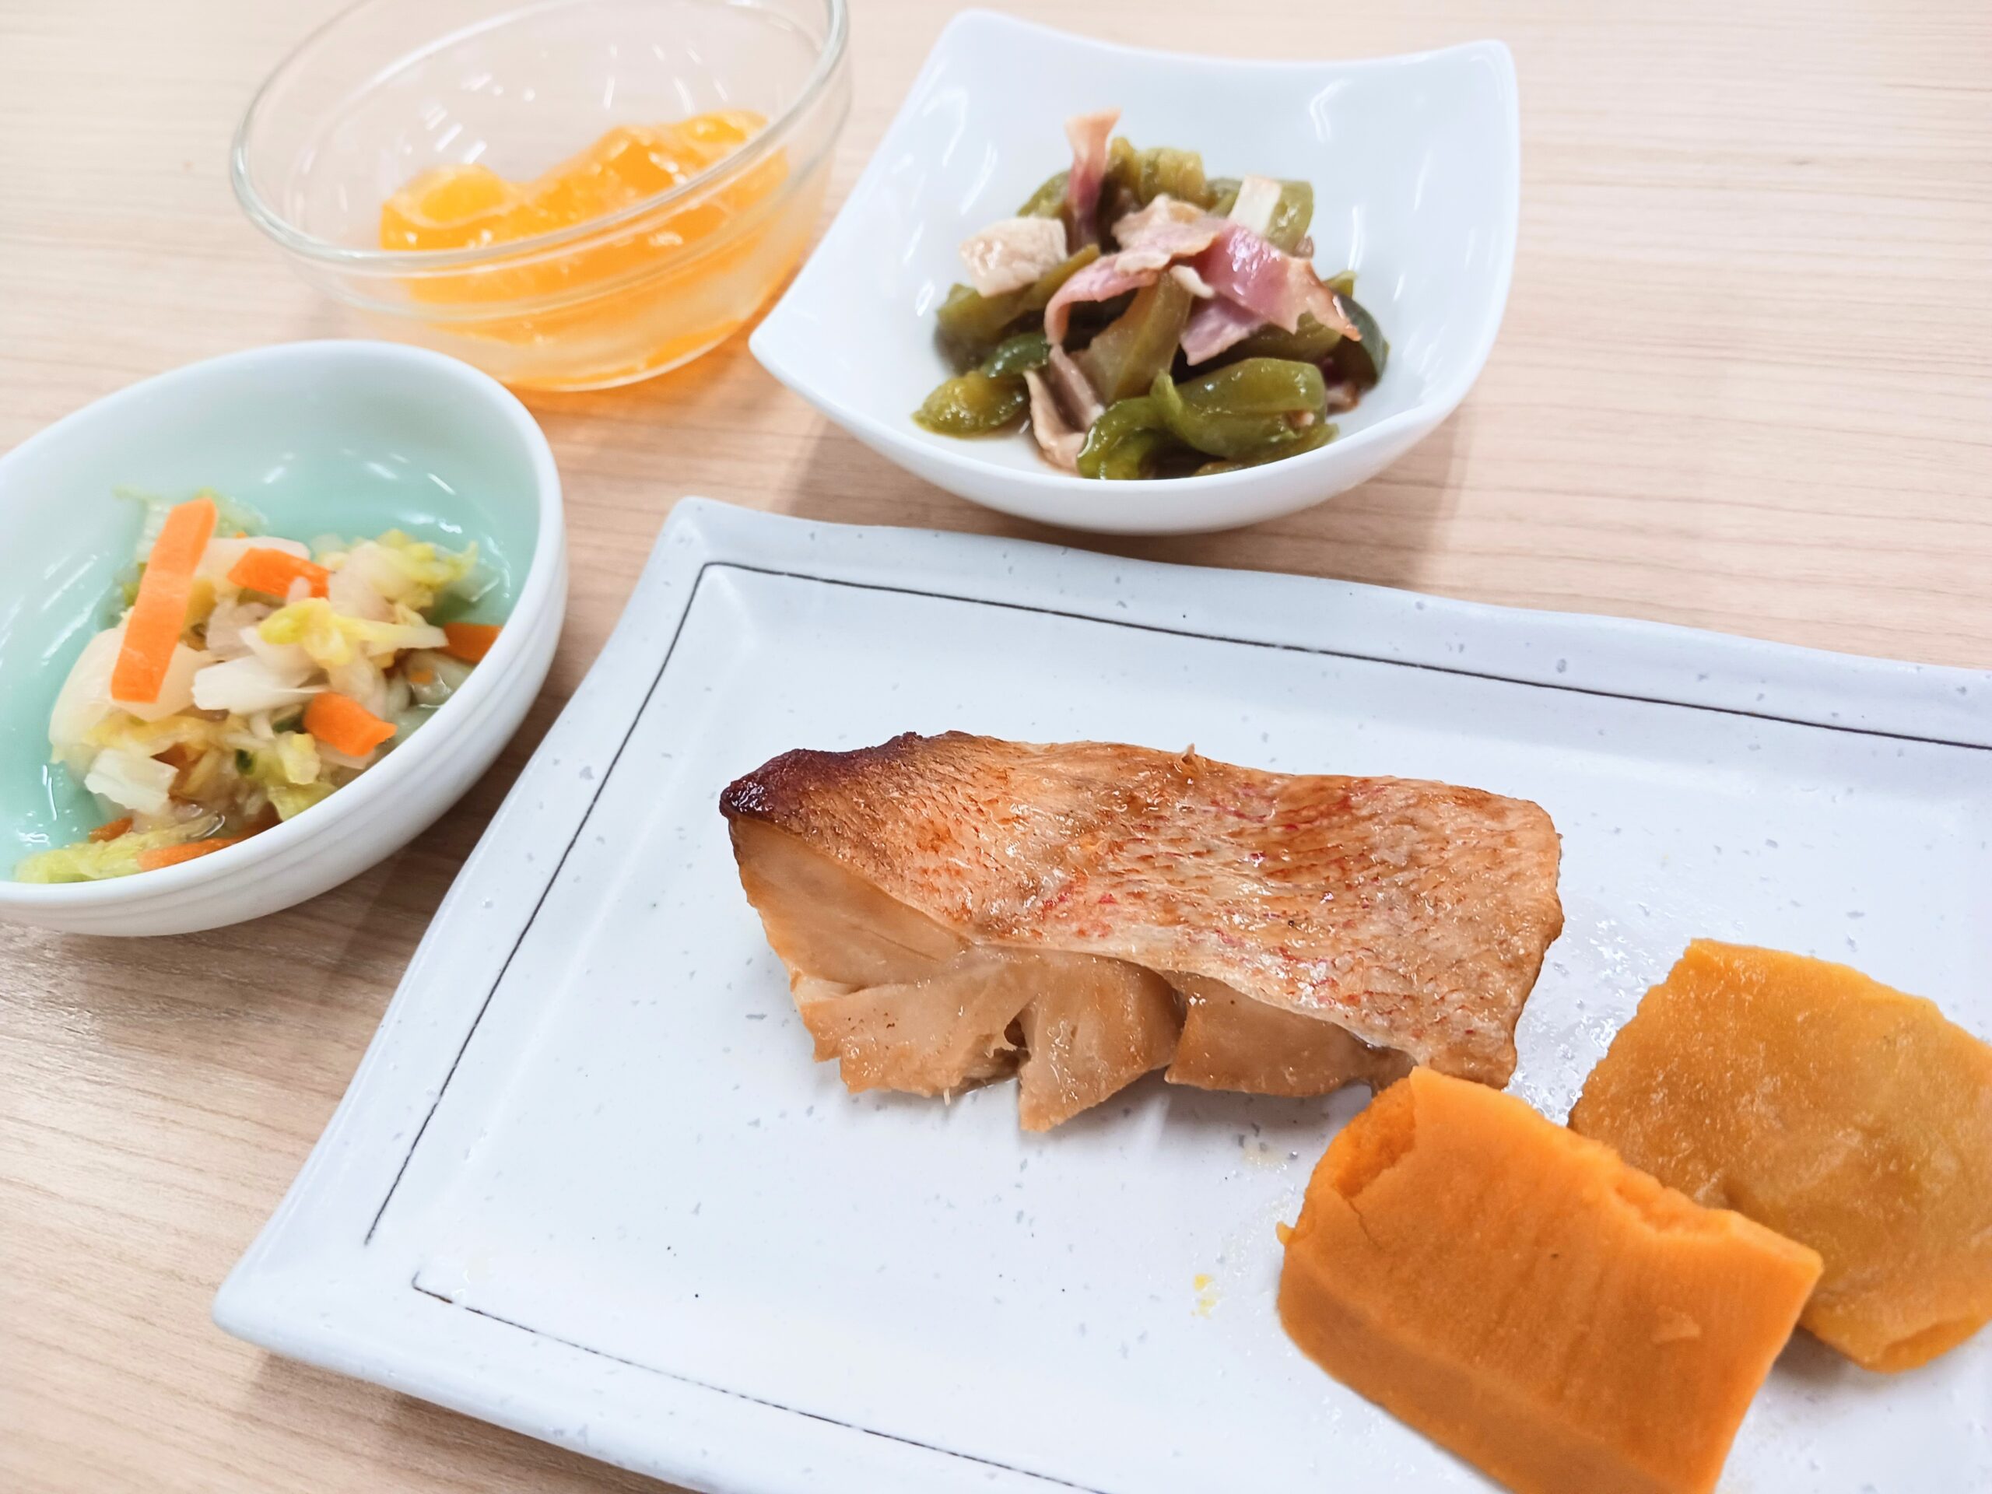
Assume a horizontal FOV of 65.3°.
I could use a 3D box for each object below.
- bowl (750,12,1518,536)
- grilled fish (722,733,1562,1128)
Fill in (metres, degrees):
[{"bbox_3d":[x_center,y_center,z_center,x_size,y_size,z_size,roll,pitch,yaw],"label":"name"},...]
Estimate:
[{"bbox_3d":[0.027,-0.076,0.270,0.116,0.047,0.116,11,56,18],"label":"bowl"},{"bbox_3d":[0.017,0.023,0.199,0.108,0.025,0.049,4,54,13],"label":"grilled fish"}]

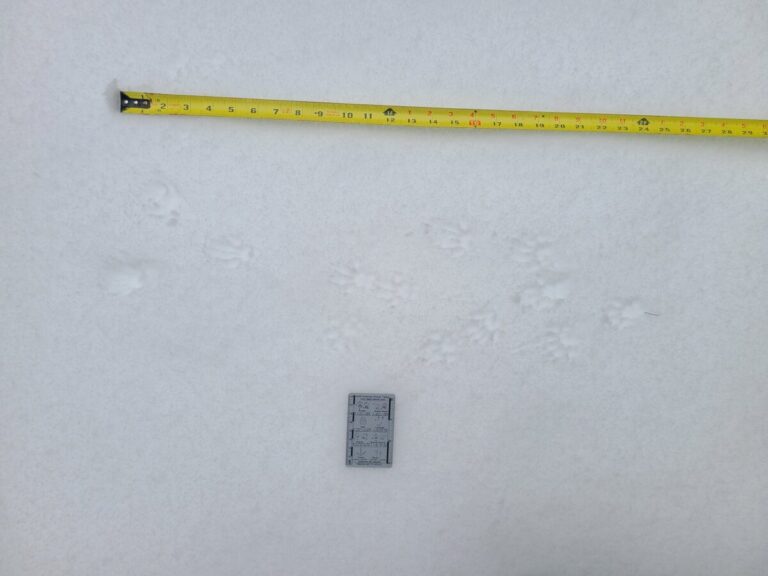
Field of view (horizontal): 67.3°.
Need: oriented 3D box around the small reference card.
[{"bbox_3d":[-0.016,0.164,0.666,0.054,0.001,0.086,2,89,-3],"label":"small reference card"}]

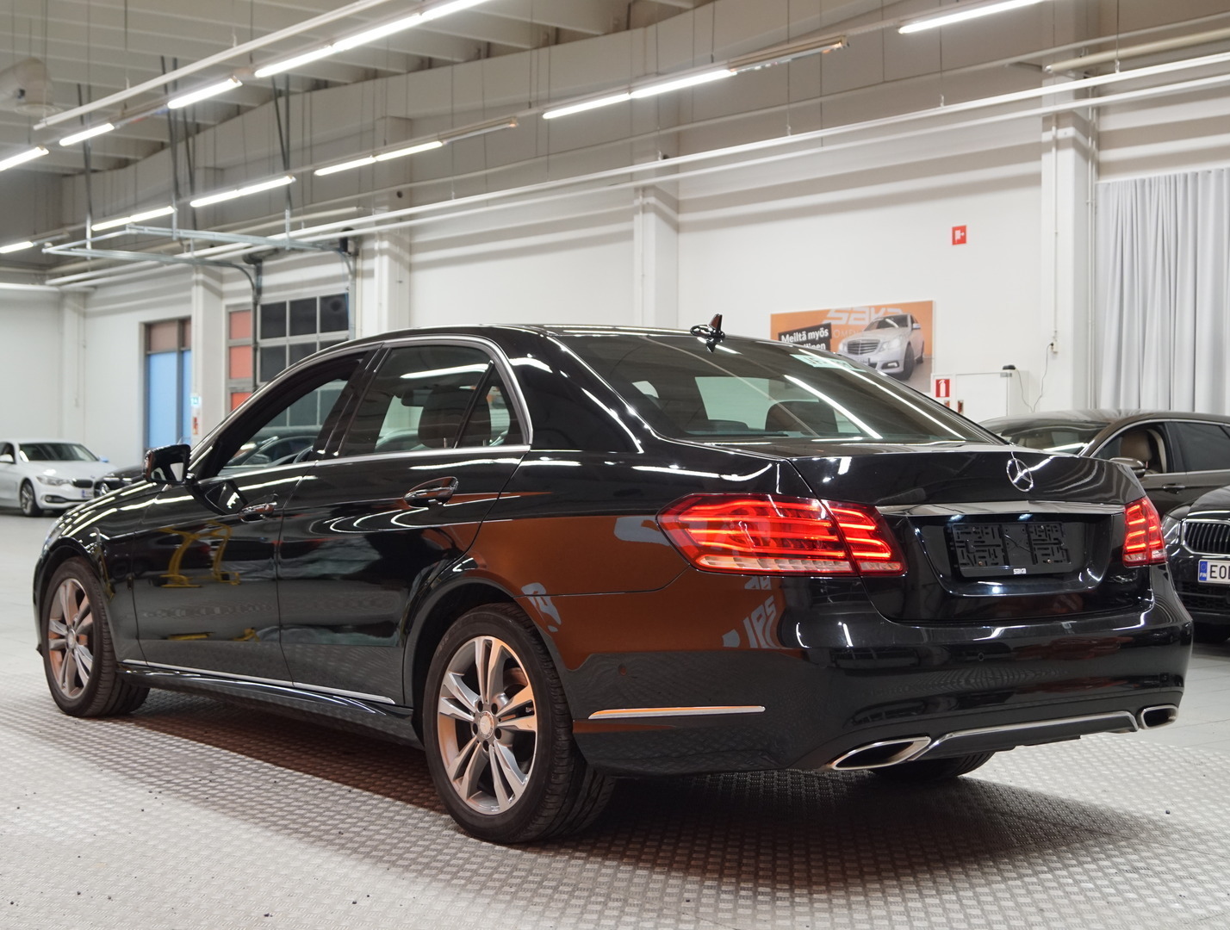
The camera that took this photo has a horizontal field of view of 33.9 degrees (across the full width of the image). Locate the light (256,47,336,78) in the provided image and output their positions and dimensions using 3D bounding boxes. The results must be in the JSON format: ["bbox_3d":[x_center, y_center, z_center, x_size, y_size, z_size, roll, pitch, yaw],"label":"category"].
[{"bbox_3d":[-2.792,-3.530,17.544,0.100,0.090,1.500,0,1,-35],"label":"light"}]

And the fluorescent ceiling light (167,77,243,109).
[{"bbox_3d":[-3.899,-3.525,19.112,0.100,0.090,1.570,0,1,-35],"label":"fluorescent ceiling light"}]

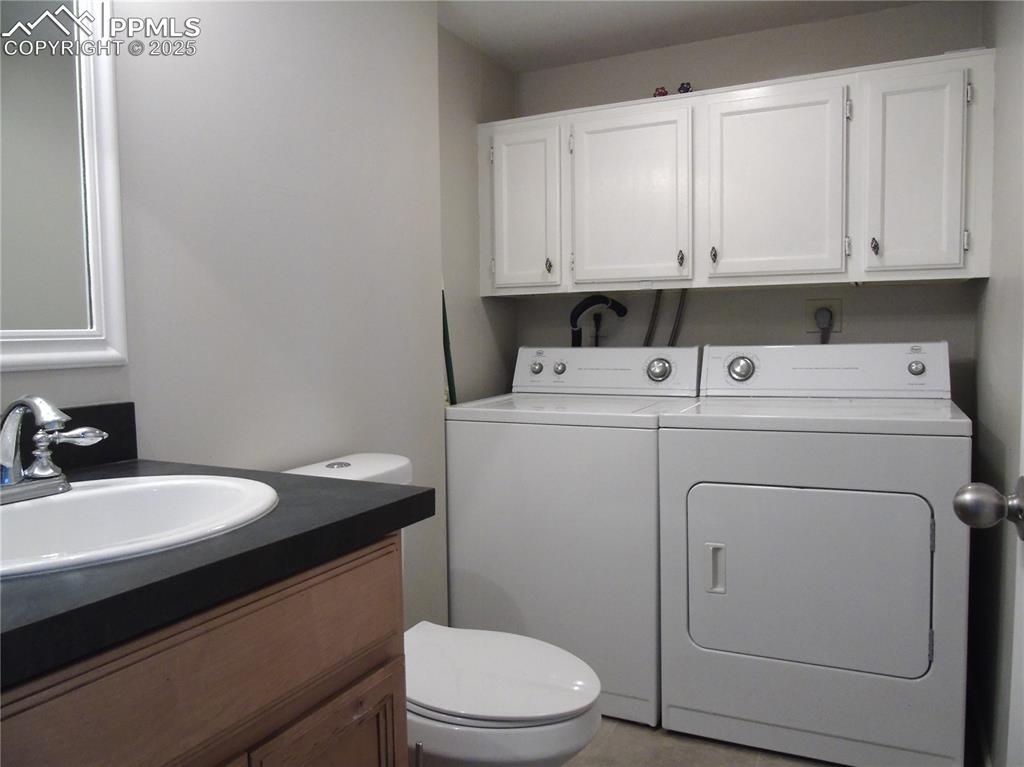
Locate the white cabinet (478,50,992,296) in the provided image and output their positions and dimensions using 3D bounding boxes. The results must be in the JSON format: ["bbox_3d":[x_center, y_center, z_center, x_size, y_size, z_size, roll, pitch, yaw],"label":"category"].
[{"bbox_3d":[0.661,-0.620,2.489,1.589,0.612,0.320,1,4,26],"label":"white cabinet"}]

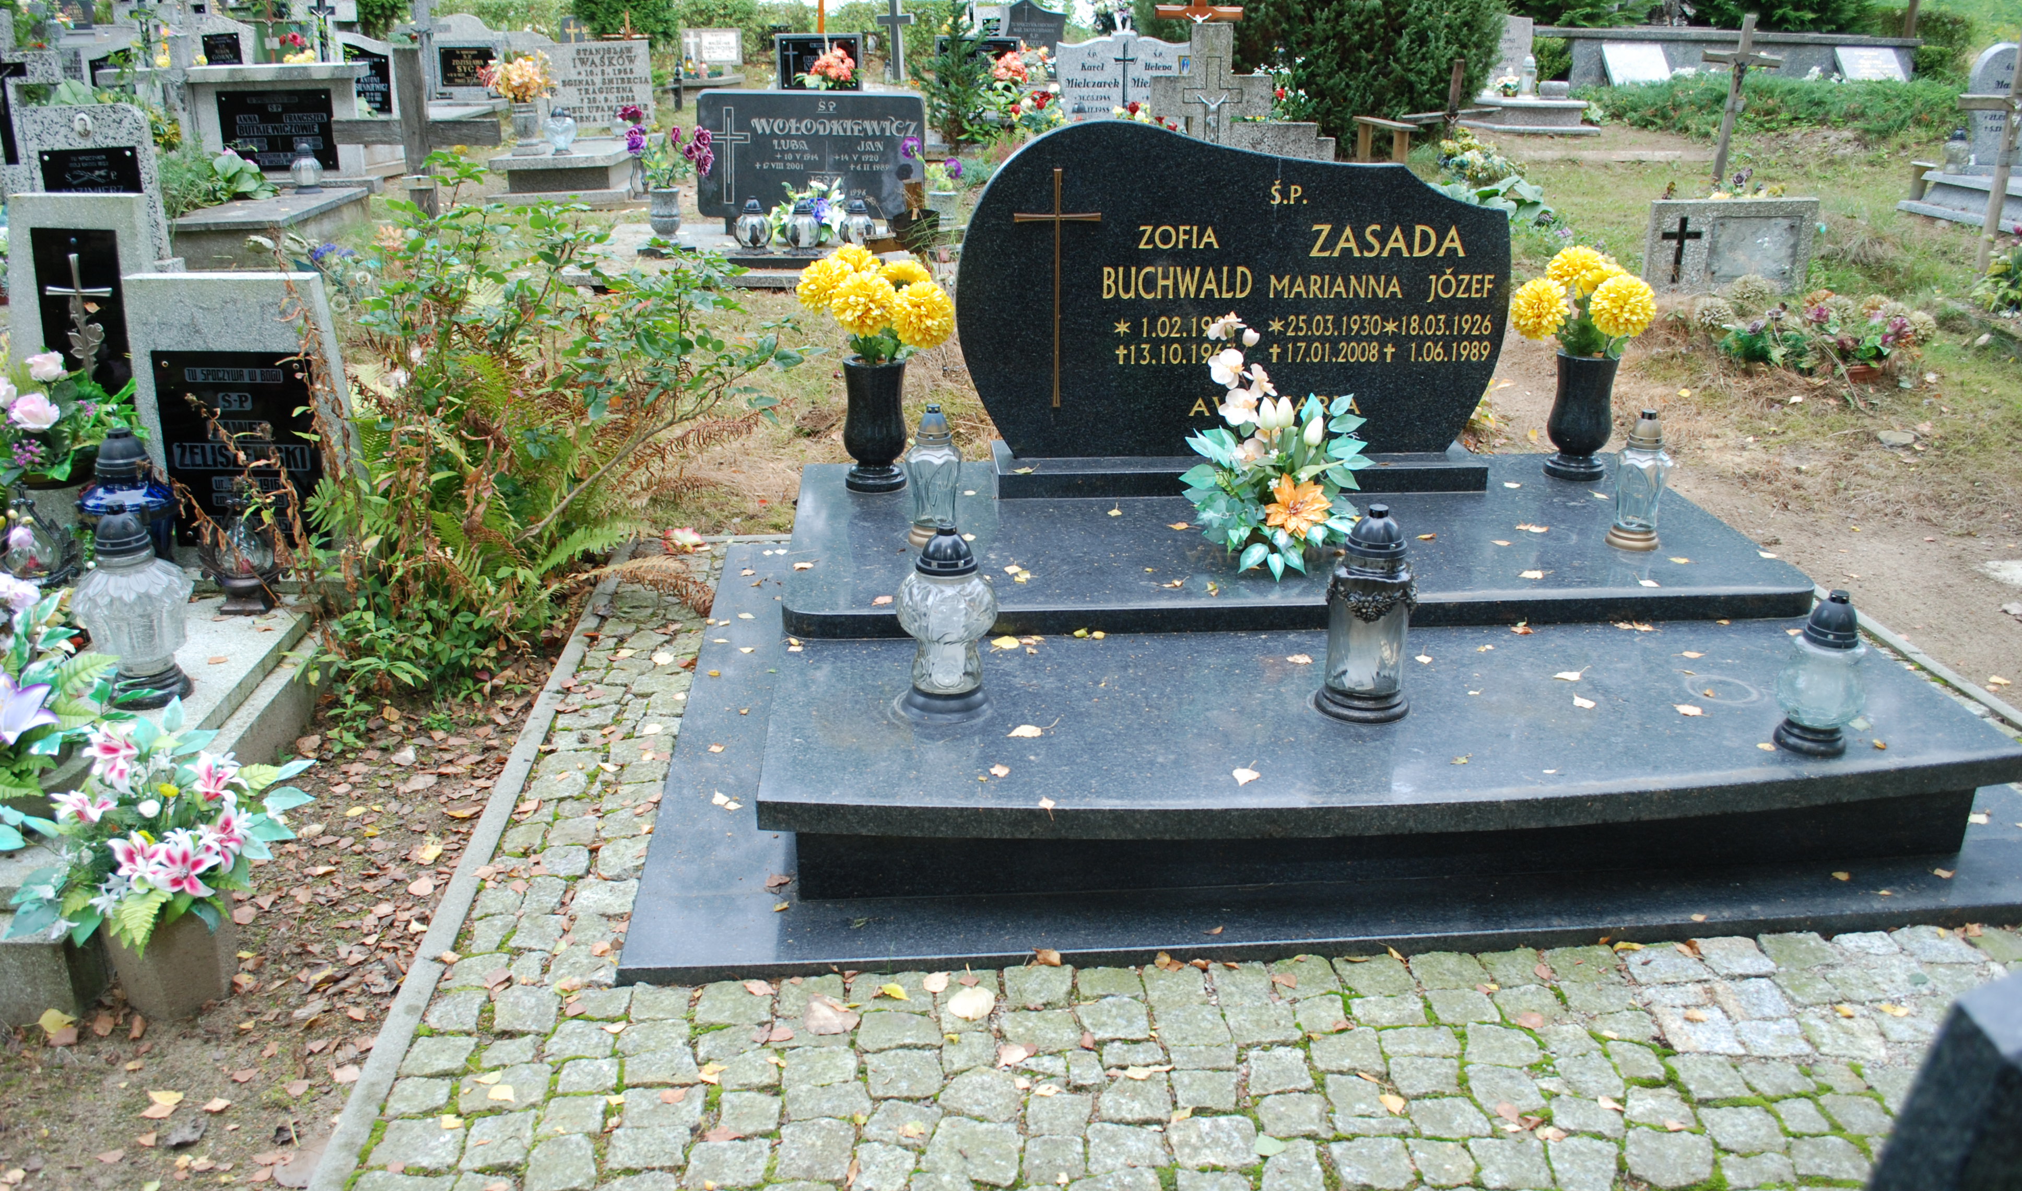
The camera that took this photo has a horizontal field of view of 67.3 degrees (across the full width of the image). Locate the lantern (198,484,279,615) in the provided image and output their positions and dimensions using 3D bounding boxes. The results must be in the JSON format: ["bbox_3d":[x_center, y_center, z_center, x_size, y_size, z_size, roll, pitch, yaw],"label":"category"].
[{"bbox_3d":[-1.524,-0.091,2.998,0.160,0.250,0.145,-1,22,-4],"label":"lantern"}]

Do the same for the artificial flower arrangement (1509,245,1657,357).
[{"bbox_3d":[1.334,-0.686,3.545,0.330,0.260,0.290,-1,22,-4],"label":"artificial flower arrangement"}]

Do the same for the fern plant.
[{"bbox_3d":[-0.989,-0.431,3.308,1.080,1.020,0.950,-1,22,-4],"label":"fern plant"}]

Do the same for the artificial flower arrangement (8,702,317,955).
[{"bbox_3d":[-1.345,0.361,2.392,0.450,0.360,0.390,-1,22,-5],"label":"artificial flower arrangement"}]

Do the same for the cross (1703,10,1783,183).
[{"bbox_3d":[5.795,-3.959,12.200,0.680,1.330,0.090,-1,21,-9],"label":"cross"}]

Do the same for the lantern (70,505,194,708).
[{"bbox_3d":[-1.615,0.014,2.791,0.200,0.365,0.200,-1,21,-5],"label":"lantern"}]

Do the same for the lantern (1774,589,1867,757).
[{"bbox_3d":[1.529,0.135,2.842,0.150,0.304,0.150,-1,22,-5],"label":"lantern"}]

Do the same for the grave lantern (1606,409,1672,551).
[{"bbox_3d":[1.393,-0.256,3.345,0.120,0.295,0.120,-1,21,-5],"label":"grave lantern"}]

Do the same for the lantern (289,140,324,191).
[{"bbox_3d":[-3.908,-2.370,8.423,0.185,0.265,0.185,-1,22,-4],"label":"lantern"}]

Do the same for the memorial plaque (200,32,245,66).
[{"bbox_3d":[-7.276,-5.038,14.000,0.350,0.300,0.030,-1,22,-5],"label":"memorial plaque"}]

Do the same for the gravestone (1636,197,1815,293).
[{"bbox_3d":[3.653,-1.770,7.700,0.870,0.500,0.090,-3,21,-9],"label":"gravestone"}]

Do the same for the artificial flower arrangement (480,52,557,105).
[{"bbox_3d":[-3.344,-3.514,10.300,0.460,0.350,0.380,-1,22,-5],"label":"artificial flower arrangement"}]

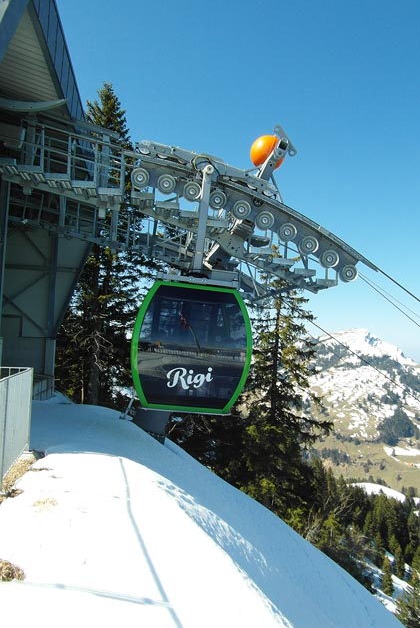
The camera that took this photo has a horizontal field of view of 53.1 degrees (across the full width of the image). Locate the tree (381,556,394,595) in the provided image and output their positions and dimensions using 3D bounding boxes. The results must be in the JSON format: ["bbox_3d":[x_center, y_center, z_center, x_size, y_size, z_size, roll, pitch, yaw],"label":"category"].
[{"bbox_3d":[29.583,43.583,70.000,2.300,6.700,2.300,3,0,0],"label":"tree"}]

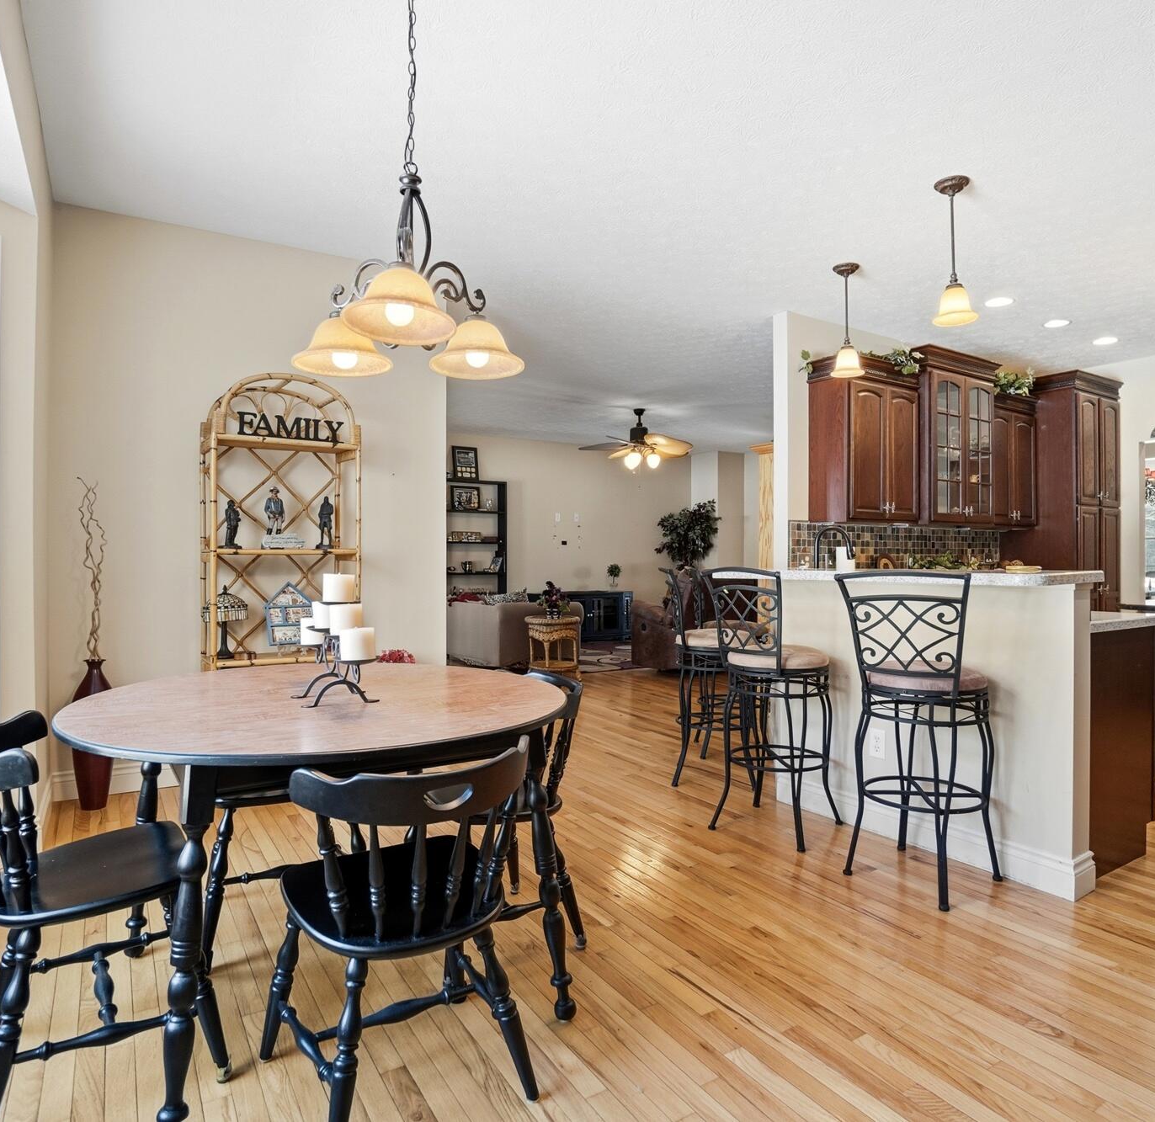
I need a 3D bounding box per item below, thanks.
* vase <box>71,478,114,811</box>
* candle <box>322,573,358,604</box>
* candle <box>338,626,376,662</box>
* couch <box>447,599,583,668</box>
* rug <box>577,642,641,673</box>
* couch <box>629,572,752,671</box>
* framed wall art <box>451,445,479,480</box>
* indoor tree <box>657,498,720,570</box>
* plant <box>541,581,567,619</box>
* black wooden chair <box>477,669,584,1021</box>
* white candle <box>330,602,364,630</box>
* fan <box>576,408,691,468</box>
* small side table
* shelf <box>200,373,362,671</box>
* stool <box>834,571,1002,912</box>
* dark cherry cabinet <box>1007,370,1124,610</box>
[{"bbox_3d":[-2.207,0.370,3.190,0.160,1.490,0.160,0,0,-35],"label":"vase"},{"bbox_3d":[-0.588,0.067,1.735,0.079,0.073,0.079,0,0,-32],"label":"candle"},{"bbox_3d":[-0.527,0.196,1.680,0.081,0.077,0.081,0,0,-34],"label":"candle"},{"bbox_3d":[-0.770,0.755,8.000,1.000,0.700,1.600,0,0,-32],"label":"couch"},{"bbox_3d":[0.290,1.098,8.300,2.700,0.015,2.200,0,0,-32],"label":"rug"},{"bbox_3d":[1.560,0.618,7.670,1.700,1.000,0.950,0,0,-34],"label":"couch"},{"bbox_3d":[-1.376,-1.206,8.630,0.325,0.430,0.040,0,-8,-34],"label":"framed wall art"},{"bbox_3d":[1.540,0.130,9.850,0.900,1.950,0.880,0,0,-32],"label":"indoor tree"},{"bbox_3d":[-0.210,0.354,6.400,0.260,0.350,0.250,0,0,0],"label":"plant"},{"bbox_3d":[-0.266,0.733,2.083,0.480,0.770,0.450,0,0,-34],"label":"black wooden chair"},{"bbox_3d":[-0.578,0.146,1.760,0.081,0.077,0.081,0,0,-34],"label":"white candle"},{"bbox_3d":[0.660,-1.318,7.590,1.250,0.660,1.250,0,0,-32],"label":"fan"},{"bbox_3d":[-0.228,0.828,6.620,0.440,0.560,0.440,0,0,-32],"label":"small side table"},{"bbox_3d":[-1.518,0.090,3.590,0.690,2.030,0.350,0,0,-32],"label":"shelf"},{"bbox_3d":[1.178,0.568,2.430,0.460,1.075,0.540,0,0,38],"label":"stool"},{"bbox_3d":[4.010,-0.165,5.810,0.780,2.540,0.630,0,0,-32],"label":"dark cherry cabinet"}]

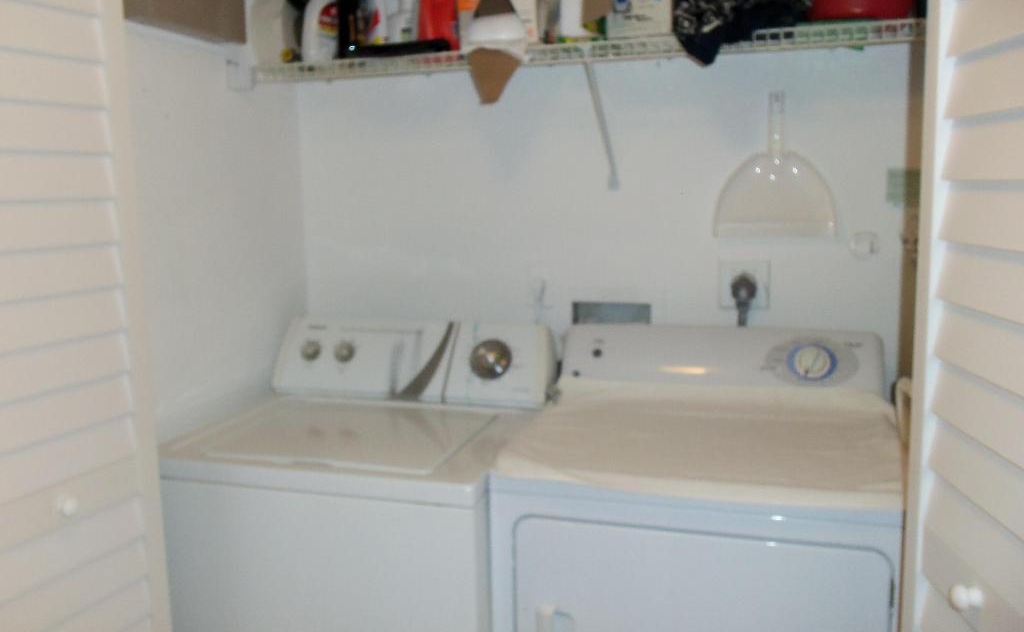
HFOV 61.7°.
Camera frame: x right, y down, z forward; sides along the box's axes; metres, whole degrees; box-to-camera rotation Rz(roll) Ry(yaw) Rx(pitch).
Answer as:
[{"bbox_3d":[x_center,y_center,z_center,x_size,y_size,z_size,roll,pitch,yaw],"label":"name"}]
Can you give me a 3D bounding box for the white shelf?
[{"bbox_3d":[0.102,-0.553,1.898,1.473,0.042,0.305,1,8,17],"label":"white shelf"}]

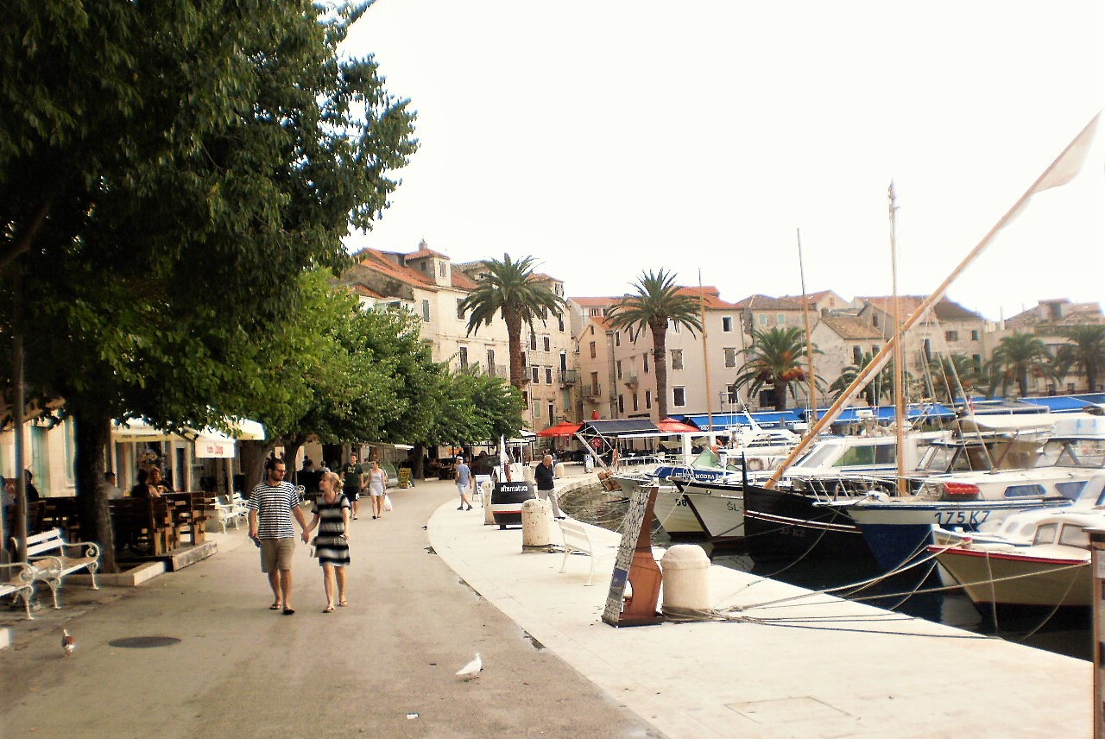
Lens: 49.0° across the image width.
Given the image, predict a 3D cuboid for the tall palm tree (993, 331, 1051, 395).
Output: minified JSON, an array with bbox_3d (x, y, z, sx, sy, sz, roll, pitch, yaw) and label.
[{"bbox_3d":[49.508,1.595,128.328,6.600,10.600,6.600,-3,-4,0],"label":"tall palm tree"}]

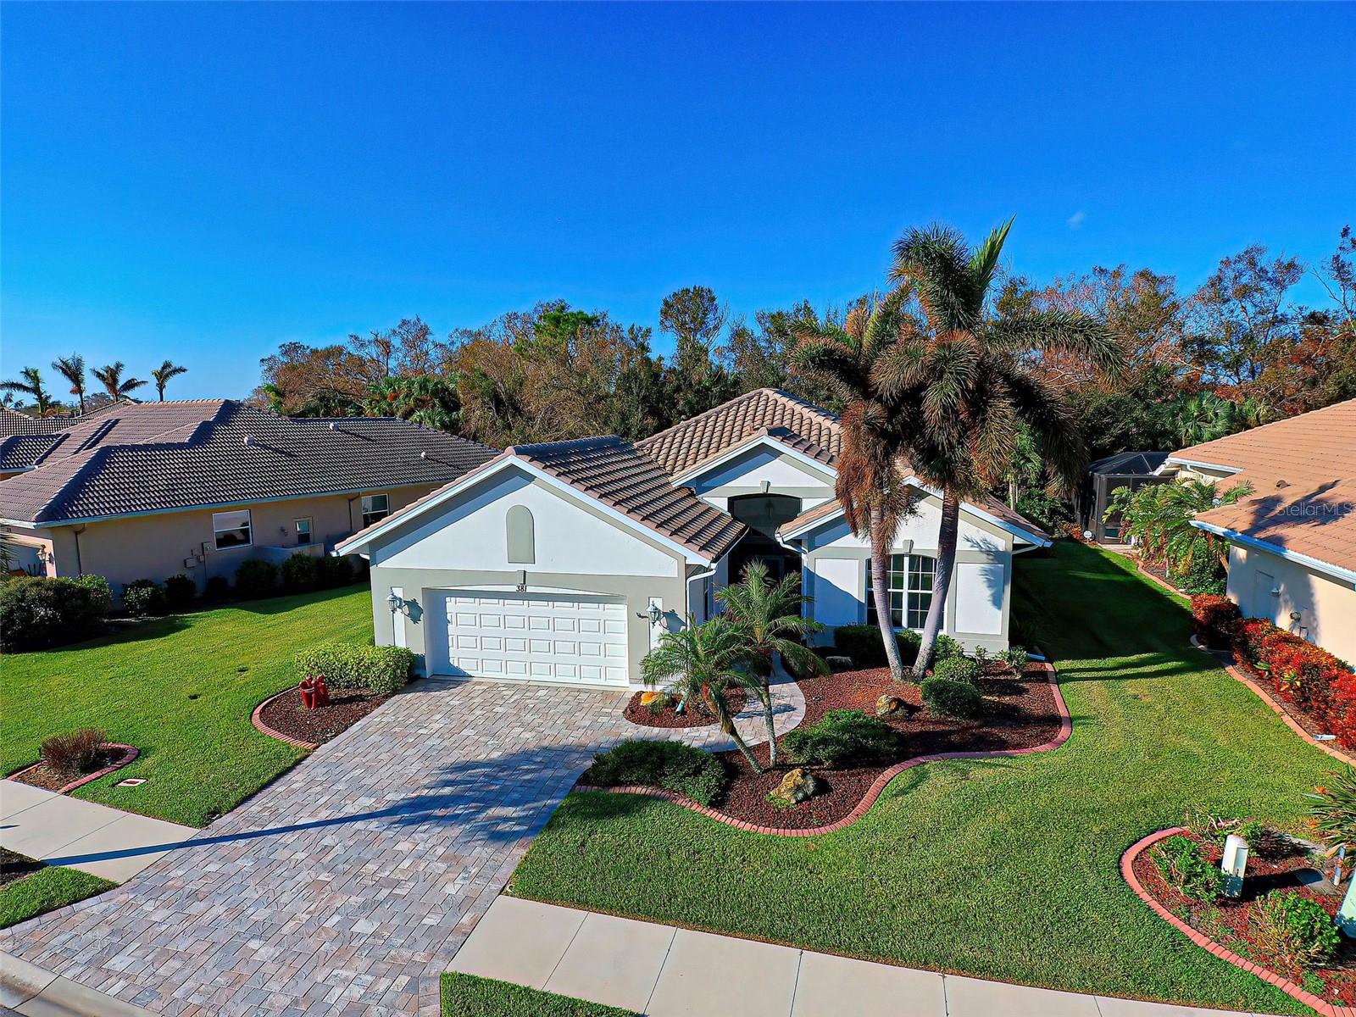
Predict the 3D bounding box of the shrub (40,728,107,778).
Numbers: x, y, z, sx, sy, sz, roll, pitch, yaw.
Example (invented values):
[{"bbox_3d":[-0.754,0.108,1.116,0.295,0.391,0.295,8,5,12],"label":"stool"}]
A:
[{"bbox_3d":[-10.208,4.144,11.272,0.870,0.780,0.870,1,8,14],"label":"shrub"}]

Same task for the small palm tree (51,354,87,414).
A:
[{"bbox_3d":[-51.240,-6.353,56.675,2.400,13.302,2.800,-6,8,-42],"label":"small palm tree"}]

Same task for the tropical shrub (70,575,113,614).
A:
[{"bbox_3d":[-18.175,2.697,20.689,1.120,1.310,1.120,1,8,14],"label":"tropical shrub"}]

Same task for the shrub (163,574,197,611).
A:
[{"bbox_3d":[-15.824,2.691,21.151,1.000,1.200,1.000,1,8,14],"label":"shrub"}]

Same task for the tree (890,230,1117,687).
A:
[{"bbox_3d":[6.925,-1.063,14.689,4.601,10.152,4.800,2,7,26],"label":"tree"}]

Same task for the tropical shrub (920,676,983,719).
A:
[{"bbox_3d":[5.346,3.649,13.029,1.140,0.710,1.140,1,8,14],"label":"tropical shrub"}]

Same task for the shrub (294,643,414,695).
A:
[{"bbox_3d":[-7.471,3.673,15.400,2.750,0.880,1.150,1,6,11],"label":"shrub"}]

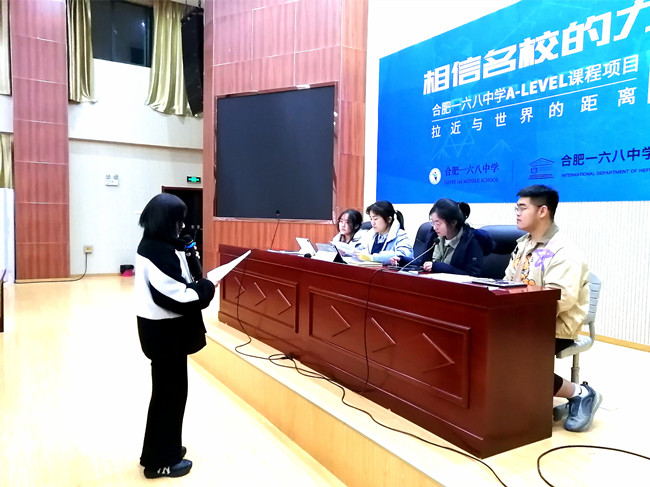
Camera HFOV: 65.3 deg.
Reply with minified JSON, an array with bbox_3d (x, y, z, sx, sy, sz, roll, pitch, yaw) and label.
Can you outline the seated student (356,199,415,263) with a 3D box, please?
[{"bbox_3d":[0.464,0.279,4.356,0.700,1.290,0.550,-1,4,-31],"label":"seated student"}]

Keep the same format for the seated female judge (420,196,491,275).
[{"bbox_3d":[0.864,0.323,3.747,0.720,1.280,0.550,-1,4,-29],"label":"seated female judge"}]

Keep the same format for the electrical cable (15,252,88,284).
[{"bbox_3d":[-6.040,0.514,11.311,1.500,0.540,0.800,-1,4,-32],"label":"electrical cable"}]

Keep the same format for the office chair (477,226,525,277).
[{"bbox_3d":[1.168,0.416,3.600,0.650,1.120,0.620,-1,4,-32],"label":"office chair"}]

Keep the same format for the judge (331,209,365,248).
[{"bbox_3d":[0.238,0.281,4.912,0.680,1.220,0.500,-1,4,-37],"label":"judge"}]

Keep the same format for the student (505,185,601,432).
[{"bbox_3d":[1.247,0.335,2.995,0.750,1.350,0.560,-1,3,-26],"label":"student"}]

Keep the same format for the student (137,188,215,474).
[{"bbox_3d":[-0.886,0.519,2.924,0.450,1.595,0.480,-1,3,-26],"label":"student"}]

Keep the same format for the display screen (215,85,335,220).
[{"bbox_3d":[-0.887,-1.462,8.474,2.300,2.100,0.080,2,3,27],"label":"display screen"}]

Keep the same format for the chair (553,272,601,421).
[{"bbox_3d":[1.290,0.589,3.027,0.520,0.840,0.450,-1,4,-38],"label":"chair"}]

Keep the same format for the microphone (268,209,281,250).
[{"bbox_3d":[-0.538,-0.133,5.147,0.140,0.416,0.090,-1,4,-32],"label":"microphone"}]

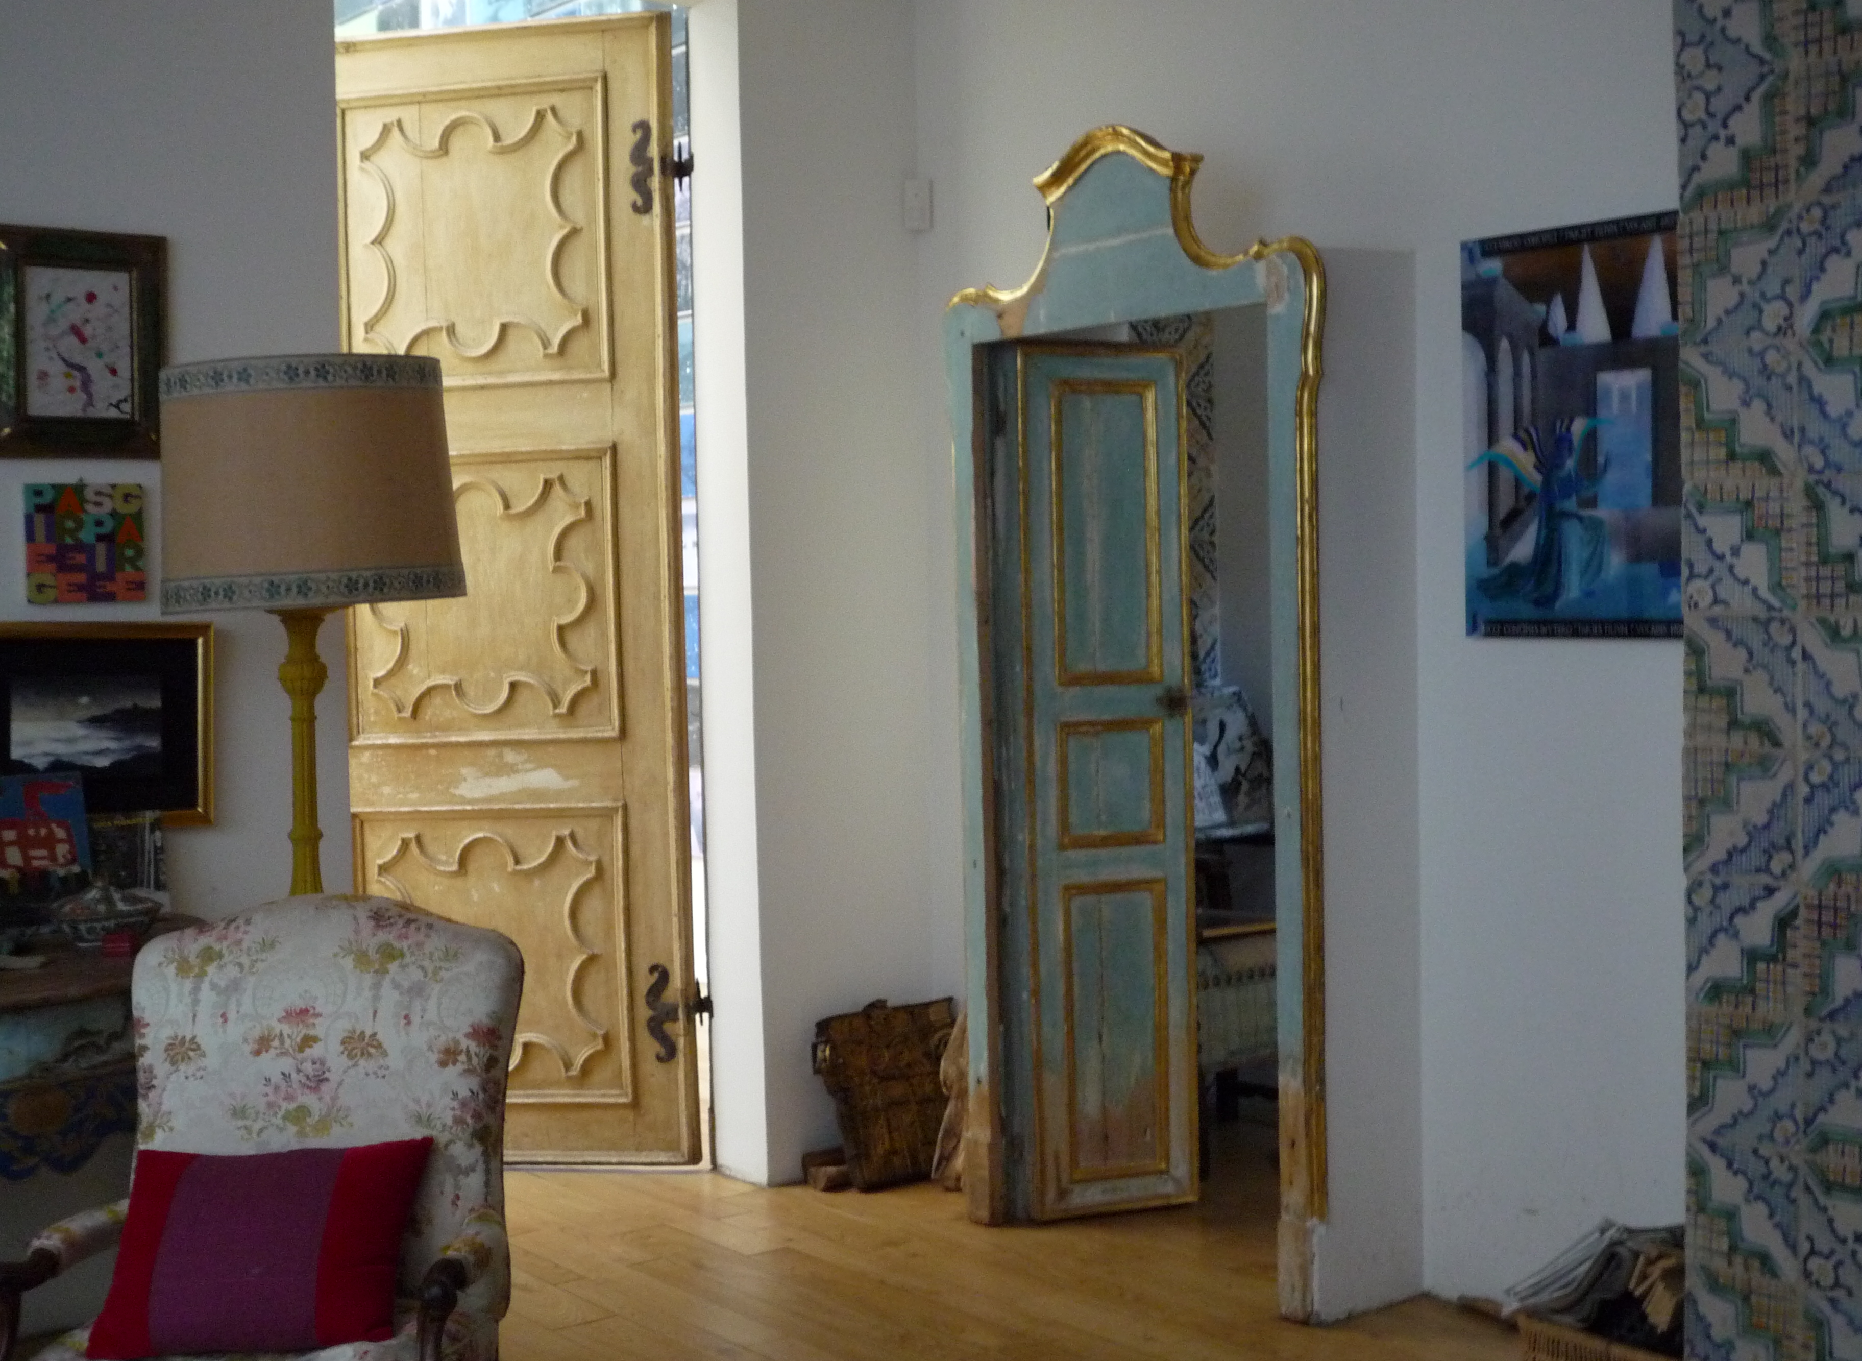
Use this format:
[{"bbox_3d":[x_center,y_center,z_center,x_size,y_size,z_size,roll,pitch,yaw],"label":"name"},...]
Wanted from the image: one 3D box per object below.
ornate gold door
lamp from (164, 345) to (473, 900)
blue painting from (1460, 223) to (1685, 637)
[{"bbox_3d":[-1.102,-0.200,5.902,1.037,2.796,0.060,-1,2,13],"label":"ornate gold door"},{"bbox_3d":[-1.078,0.361,4.172,0.540,1.831,0.540,-2,3,-15],"label":"lamp"},{"bbox_3d":[1.185,-0.452,4.306,0.020,0.751,0.537,-3,3,-40],"label":"blue painting"}]

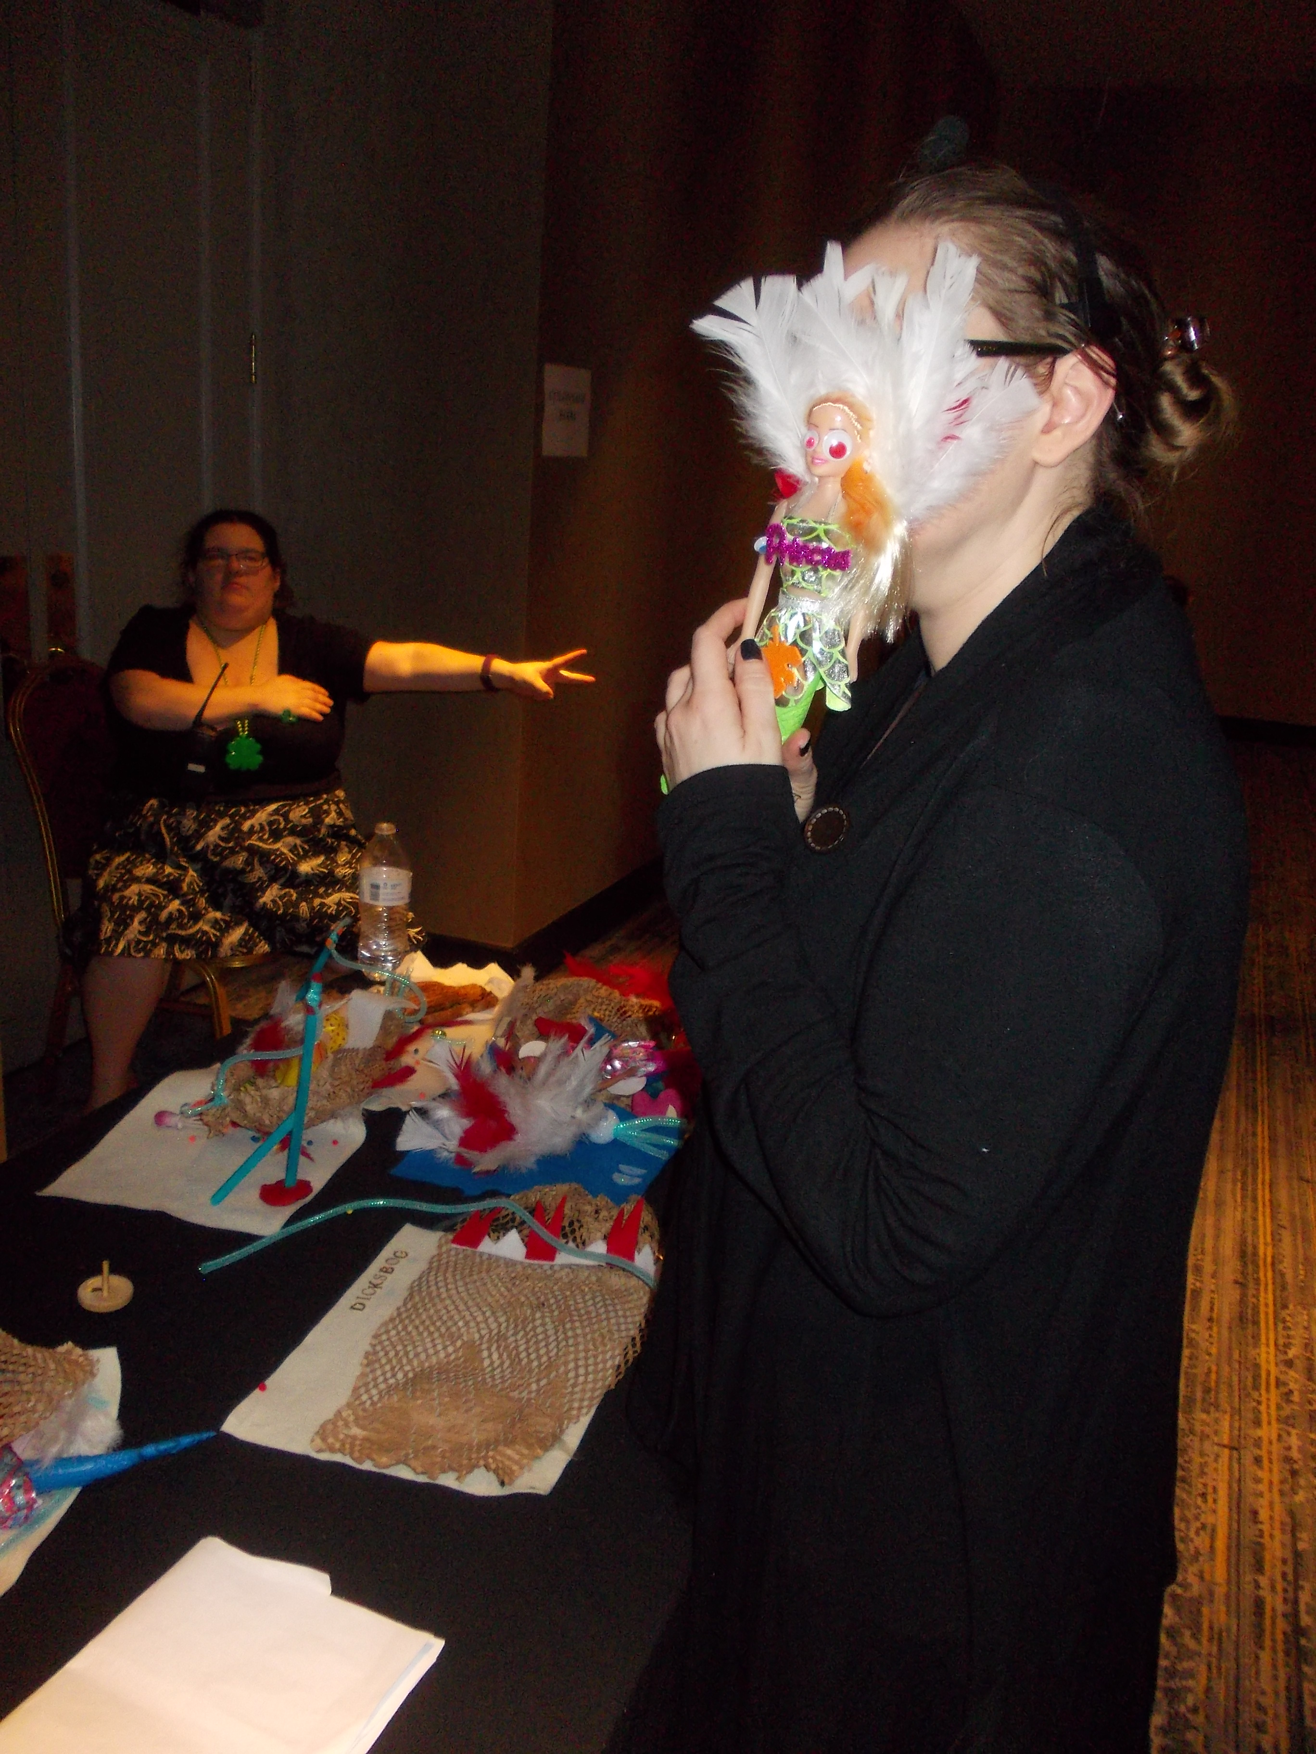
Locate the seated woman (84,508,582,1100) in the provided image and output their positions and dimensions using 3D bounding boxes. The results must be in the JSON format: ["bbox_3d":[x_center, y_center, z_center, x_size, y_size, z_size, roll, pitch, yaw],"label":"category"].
[{"bbox_3d":[-0.684,-0.120,3.034,1.000,1.260,0.720,-3,17,-24],"label":"seated woman"}]

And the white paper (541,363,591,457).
[{"bbox_3d":[-0.234,-1.203,3.676,0.006,0.216,0.279,10,18,19],"label":"white paper"}]

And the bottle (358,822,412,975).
[{"bbox_3d":[-0.353,0.025,1.831,0.067,0.204,0.067,4,16,-1],"label":"bottle"}]

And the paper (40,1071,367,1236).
[{"bbox_3d":[-0.408,0.253,1.370,0.228,0.012,0.290,7,16,10],"label":"paper"}]

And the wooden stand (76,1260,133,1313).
[{"bbox_3d":[-0.418,0.301,1.072,0.041,0.036,0.041,4,14,0],"label":"wooden stand"}]

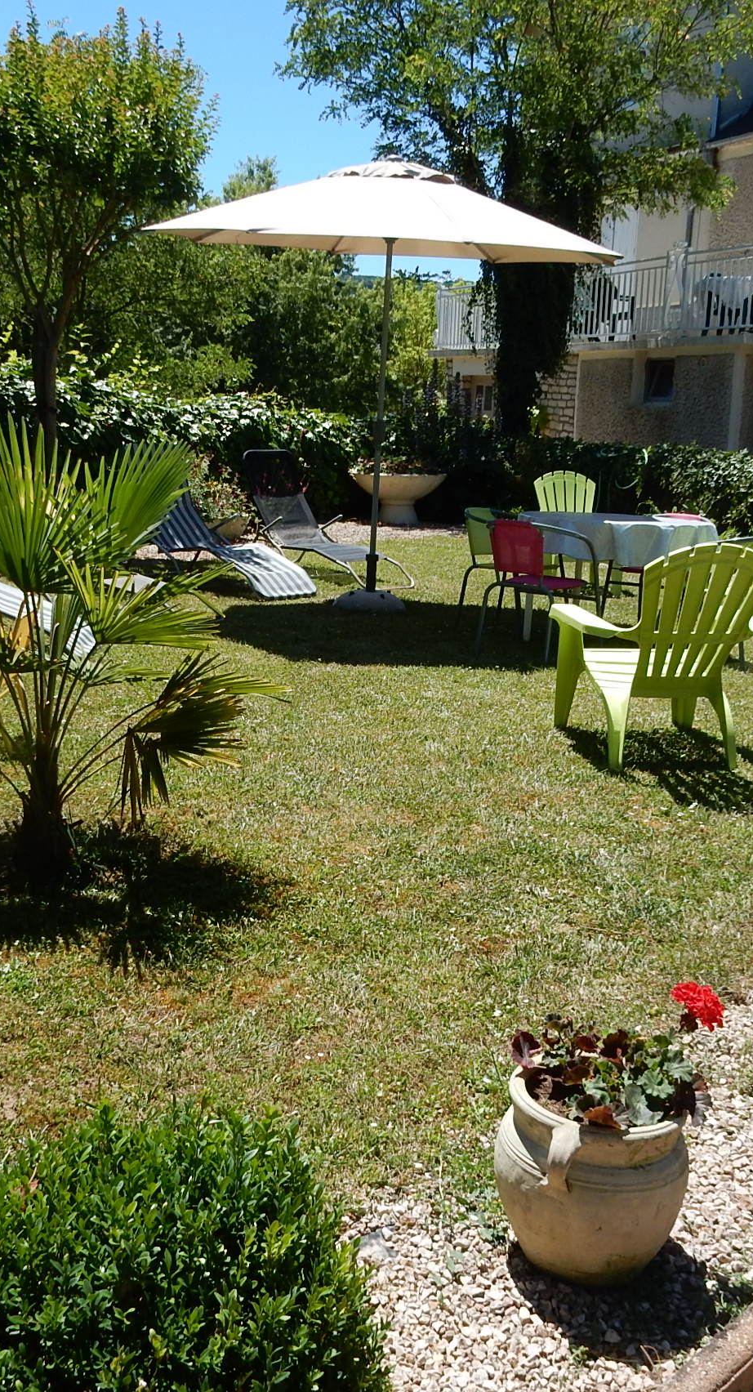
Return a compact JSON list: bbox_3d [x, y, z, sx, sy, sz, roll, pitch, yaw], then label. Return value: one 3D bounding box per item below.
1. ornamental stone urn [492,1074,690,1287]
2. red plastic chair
[{"bbox_3d":[0.346,0.745,2.086,0.305,0.280,0.305,2,12,0],"label":"ornamental stone urn"},{"bbox_3d":[0.911,-0.626,7.656,0.560,0.760,0.580,11,15,36],"label":"red plastic chair"}]

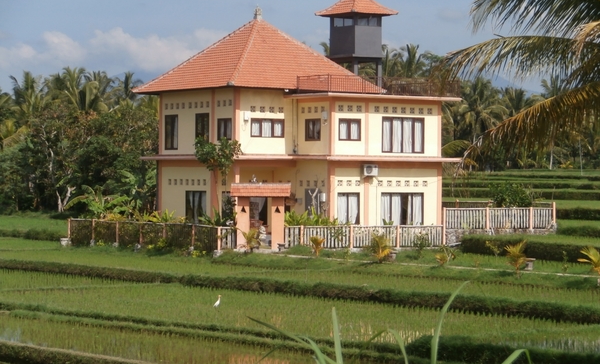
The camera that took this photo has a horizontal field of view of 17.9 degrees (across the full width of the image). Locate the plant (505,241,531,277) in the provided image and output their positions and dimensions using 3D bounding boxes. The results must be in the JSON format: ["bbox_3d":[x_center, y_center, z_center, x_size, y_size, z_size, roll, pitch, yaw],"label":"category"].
[{"bbox_3d":[7.792,2.776,68.300,0.950,1.290,0.950,1,0,0],"label":"plant"}]

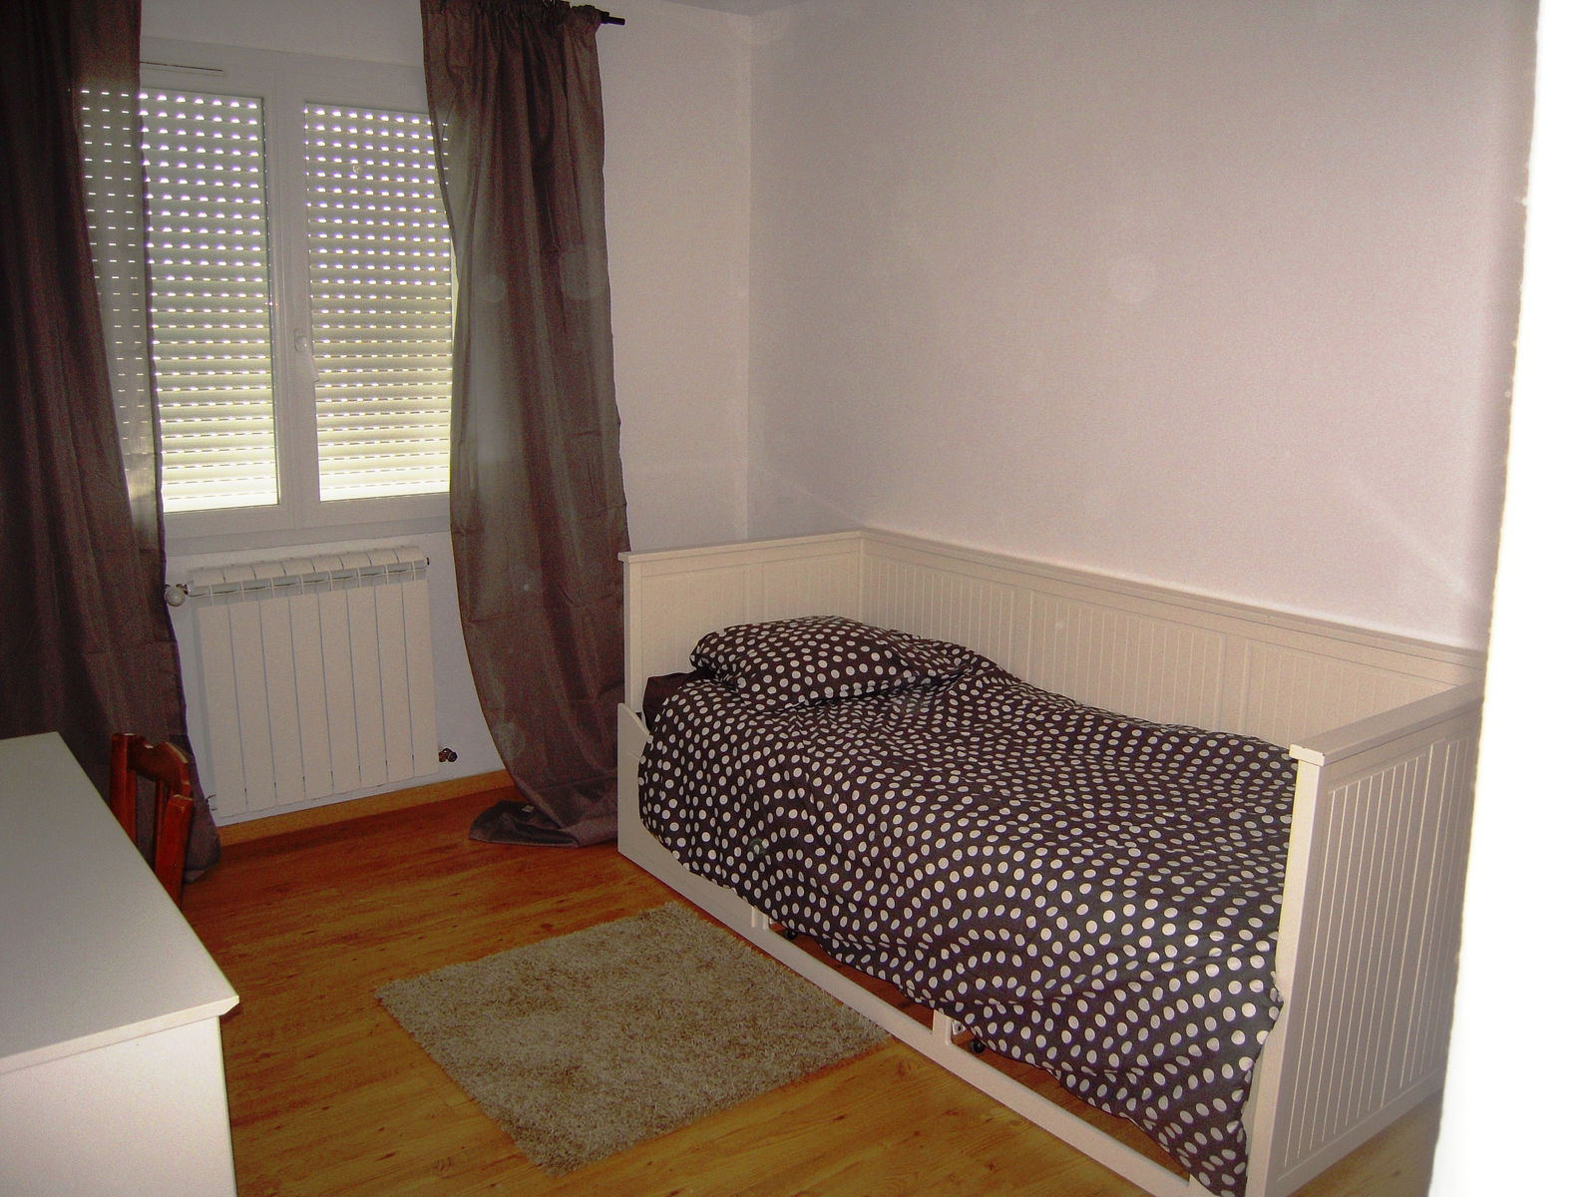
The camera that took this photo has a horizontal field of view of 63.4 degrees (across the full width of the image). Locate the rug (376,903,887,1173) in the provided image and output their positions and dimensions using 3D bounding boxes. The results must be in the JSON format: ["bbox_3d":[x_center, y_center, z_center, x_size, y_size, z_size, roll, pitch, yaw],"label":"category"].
[{"bbox_3d":[-0.361,0.874,2.730,0.770,0.028,0.780,-9,15,-38],"label":"rug"}]

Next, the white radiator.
[{"bbox_3d":[-1.341,0.224,3.620,0.638,0.675,0.095,-8,15,-37],"label":"white radiator"}]

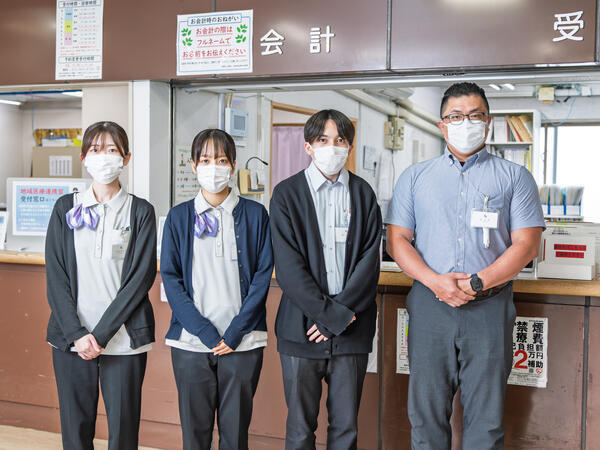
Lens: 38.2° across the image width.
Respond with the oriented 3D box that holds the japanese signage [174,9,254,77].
[{"bbox_3d":[-0.421,-0.888,4.237,0.420,0.297,0.010,2,2,23],"label":"japanese signage"}]

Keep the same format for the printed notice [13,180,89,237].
[{"bbox_3d":[-1.392,-0.088,4.815,0.425,0.297,0.010,1,2,7],"label":"printed notice"}]

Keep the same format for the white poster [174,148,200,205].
[{"bbox_3d":[-0.587,-0.281,4.841,0.010,0.297,0.420,2,2,23],"label":"white poster"}]

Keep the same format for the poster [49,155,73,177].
[{"bbox_3d":[-2.540,-0.629,9.200,0.297,0.210,0.010,2,2,23],"label":"poster"}]

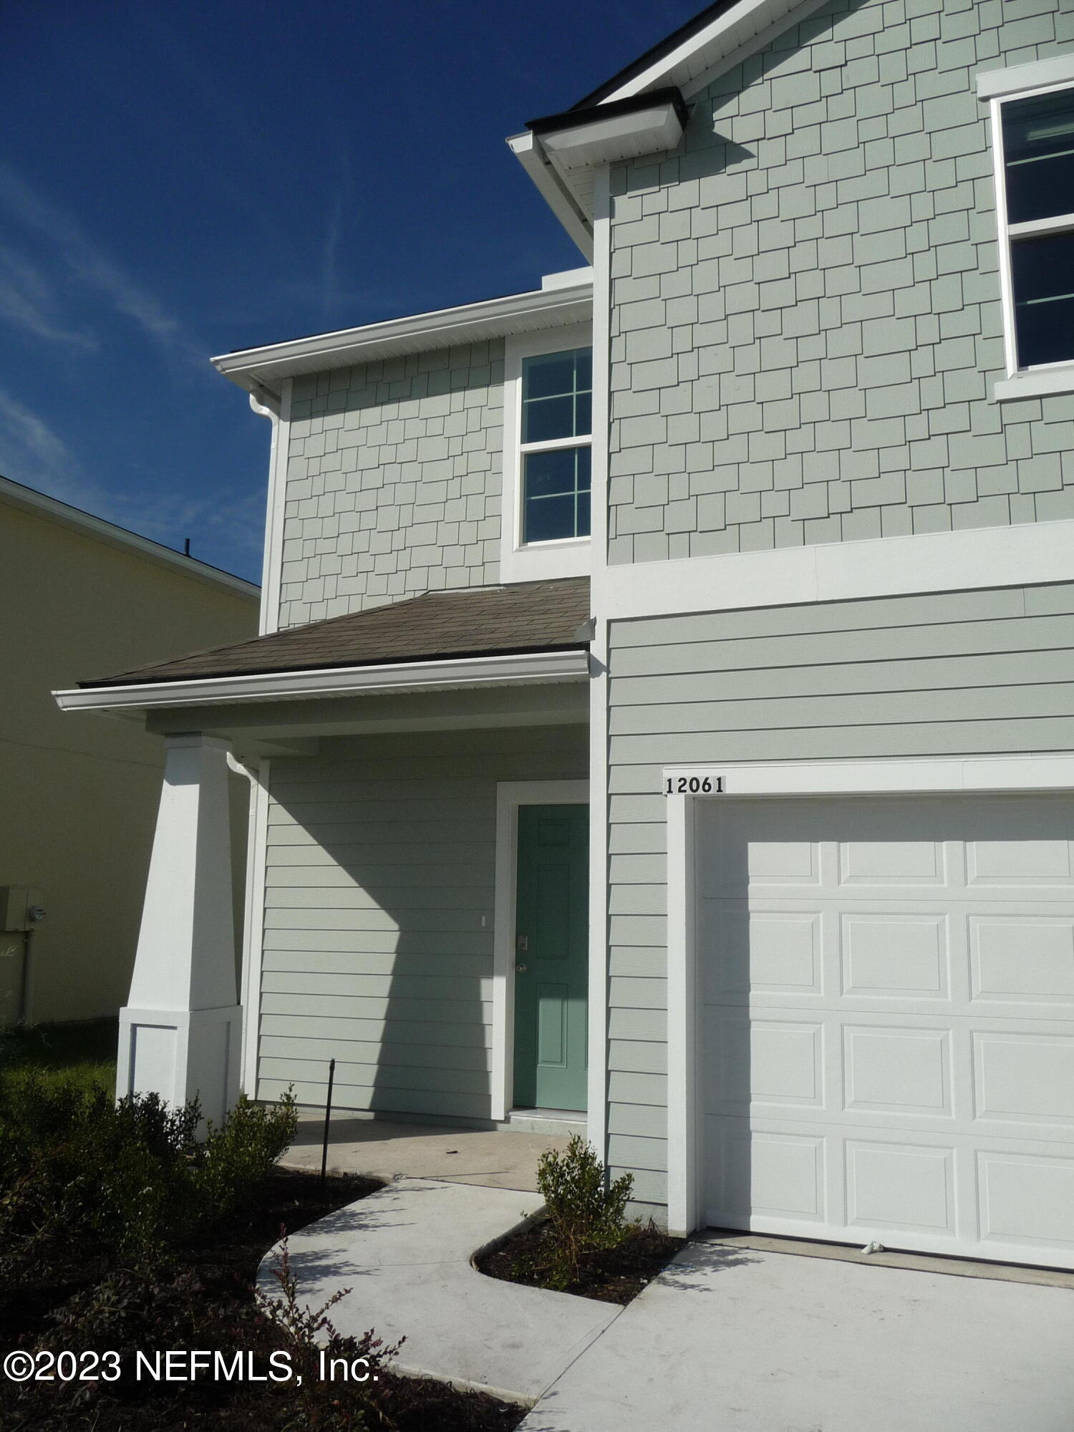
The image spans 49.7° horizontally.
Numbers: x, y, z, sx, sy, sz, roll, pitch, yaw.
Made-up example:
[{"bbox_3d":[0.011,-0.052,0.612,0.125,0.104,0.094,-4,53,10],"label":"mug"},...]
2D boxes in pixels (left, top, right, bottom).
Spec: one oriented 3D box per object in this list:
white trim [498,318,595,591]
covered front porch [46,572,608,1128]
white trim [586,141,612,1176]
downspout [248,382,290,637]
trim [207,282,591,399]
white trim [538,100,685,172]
[{"bbox_3d":[0.254,-1.930,8.320,1.120,1.920,0.070,-3,-10,22],"label":"white trim"},{"bbox_3d":[-1.130,0.818,7.491,3.670,3.810,1.750,-3,-10,22],"label":"covered front porch"},{"bbox_3d":[0.338,-0.401,6.228,0.105,5.610,0.080,-3,-10,22],"label":"white trim"},{"bbox_3d":[-2.261,-1.658,9.372,0.290,2.130,0.100,-3,-10,22],"label":"downspout"},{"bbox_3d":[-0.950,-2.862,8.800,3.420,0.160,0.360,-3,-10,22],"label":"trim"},{"bbox_3d":[0.429,-3.251,6.515,0.770,0.130,0.270,-3,-10,22],"label":"white trim"}]

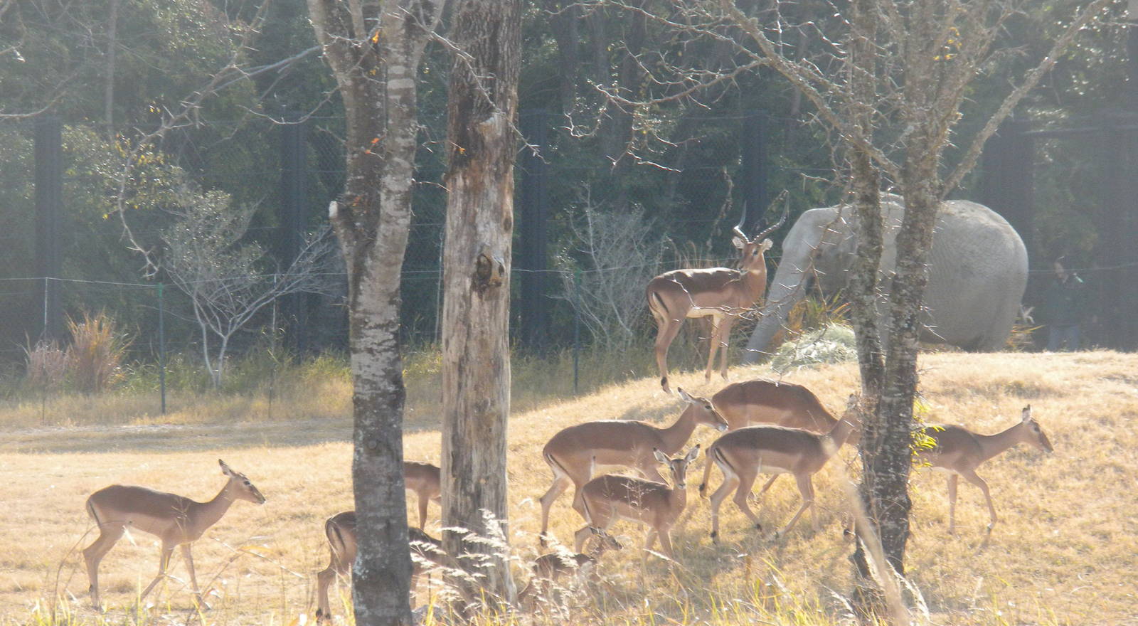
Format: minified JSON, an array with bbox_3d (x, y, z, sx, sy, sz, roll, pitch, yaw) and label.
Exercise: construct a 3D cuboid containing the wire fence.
[{"bbox_3d":[-0.006,-0.755,97.000,14.000,3.640,0.300,0,1,0],"label":"wire fence"}]

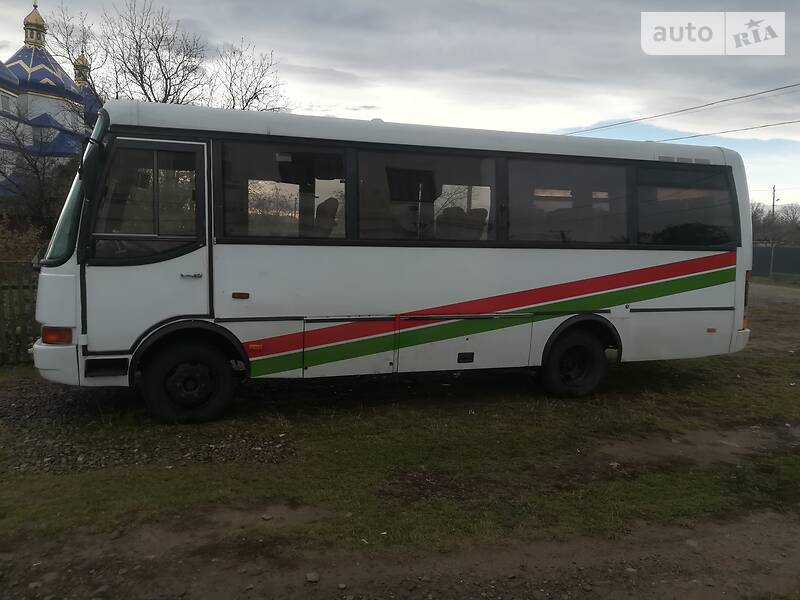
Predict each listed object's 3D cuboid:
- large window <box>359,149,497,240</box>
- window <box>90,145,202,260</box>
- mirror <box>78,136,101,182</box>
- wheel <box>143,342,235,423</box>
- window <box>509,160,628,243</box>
[{"bbox_3d":[0.296,-1.051,6.206,1.477,0.891,0.060,0,-1,-16],"label":"large window"},{"bbox_3d":[-2.288,-0.877,5.463,0.899,1.016,0.060,0,-1,-16],"label":"window"},{"bbox_3d":[-2.688,-1.210,5.211,0.140,0.350,0.200,-1,2,-25],"label":"mirror"},{"bbox_3d":[-1.995,0.770,5.715,0.800,0.780,0.240,0,2,-16],"label":"wheel"},{"bbox_3d":[1.874,-1.073,6.659,1.493,0.865,0.060,0,-1,-16],"label":"window"}]

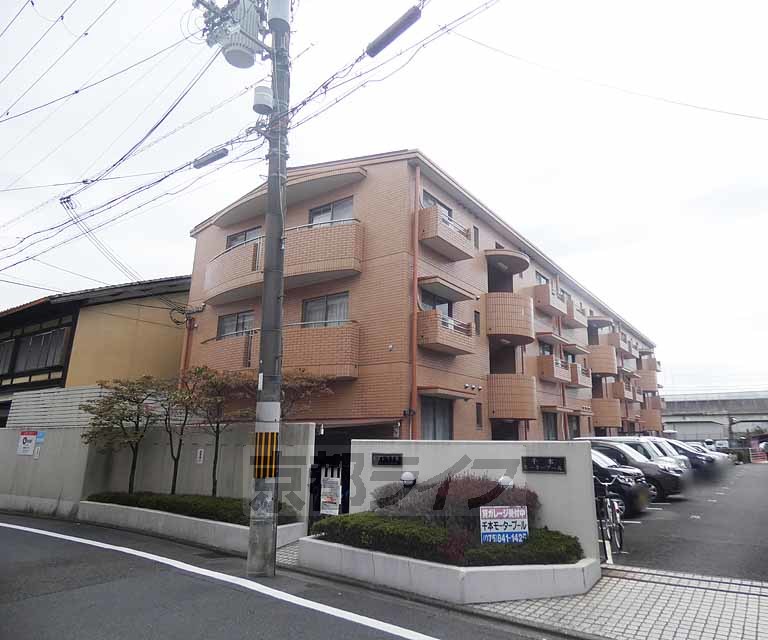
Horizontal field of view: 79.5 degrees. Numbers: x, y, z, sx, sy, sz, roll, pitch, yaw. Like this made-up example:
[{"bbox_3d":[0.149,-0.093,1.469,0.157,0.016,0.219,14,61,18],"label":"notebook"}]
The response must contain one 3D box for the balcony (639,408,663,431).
[{"bbox_3d":[17.921,6.731,30.744,0.920,1.330,2.250,-9,-17,38],"label":"balcony"}]

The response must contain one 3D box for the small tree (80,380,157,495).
[{"bbox_3d":[-5.148,2.347,9.251,1.600,2.500,1.550,-7,-16,30],"label":"small tree"}]

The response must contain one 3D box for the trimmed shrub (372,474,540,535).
[{"bbox_3d":[0.991,2.616,6.573,2.300,0.750,1.000,-6,-16,25],"label":"trimmed shrub"}]

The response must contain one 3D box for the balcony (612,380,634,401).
[{"bbox_3d":[13.383,4.038,25.844,0.600,0.950,1.900,-9,-17,38],"label":"balcony"}]

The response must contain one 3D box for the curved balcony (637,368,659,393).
[{"bbox_3d":[17.982,4.224,31.350,0.920,1.380,2.250,-9,-17,38],"label":"curved balcony"}]

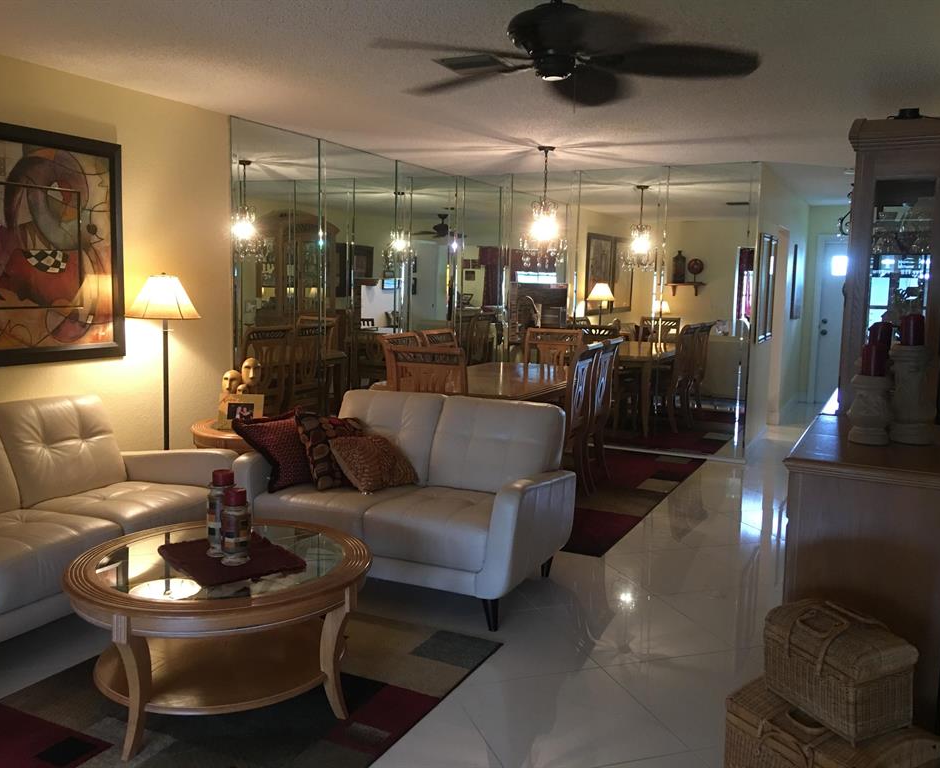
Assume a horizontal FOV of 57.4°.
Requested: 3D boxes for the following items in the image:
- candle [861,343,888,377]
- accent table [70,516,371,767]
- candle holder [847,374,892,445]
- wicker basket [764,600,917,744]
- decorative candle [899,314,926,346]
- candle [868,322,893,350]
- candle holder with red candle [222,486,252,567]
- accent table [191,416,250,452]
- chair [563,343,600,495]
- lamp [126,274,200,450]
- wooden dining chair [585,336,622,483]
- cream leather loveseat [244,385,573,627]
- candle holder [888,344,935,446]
[{"bbox_3d":[1.518,-0.091,3.214,0.080,0.120,0.080,4,7,26],"label":"candle"},{"bbox_3d":[-0.845,0.831,2.968,1.000,0.490,1.000,1,6,0],"label":"accent table"},{"bbox_3d":[1.515,0.096,3.236,0.140,0.250,0.140,4,7,26],"label":"candle holder"},{"bbox_3d":[0.982,0.744,2.279,0.216,0.240,0.320,-2,7,-24],"label":"wicker basket"},{"bbox_3d":[1.575,-0.194,3.051,0.080,0.105,0.080,4,7,27],"label":"decorative candle"},{"bbox_3d":[1.497,-0.166,3.128,0.081,0.108,0.081,4,7,27],"label":"candle"},{"bbox_3d":[-0.814,0.494,2.982,0.097,0.250,0.097,1,7,0],"label":"candle holder with red candle"},{"bbox_3d":[-1.243,0.541,4.992,0.730,0.600,0.730,4,7,26],"label":"accent table"},{"bbox_3d":[0.605,0.248,5.800,0.570,1.050,0.480,4,7,26],"label":"chair"},{"bbox_3d":[-1.685,0.124,4.775,0.407,1.456,0.407,4,7,27],"label":"lamp"},{"bbox_3d":[0.771,0.208,6.213,0.560,1.050,0.470,4,7,27],"label":"wooden dining chair"},{"bbox_3d":[-0.295,0.525,4.118,1.430,0.855,0.840,4,7,25],"label":"cream leather loveseat"},{"bbox_3d":[1.684,0.034,3.241,0.140,0.375,0.140,4,7,26],"label":"candle holder"}]

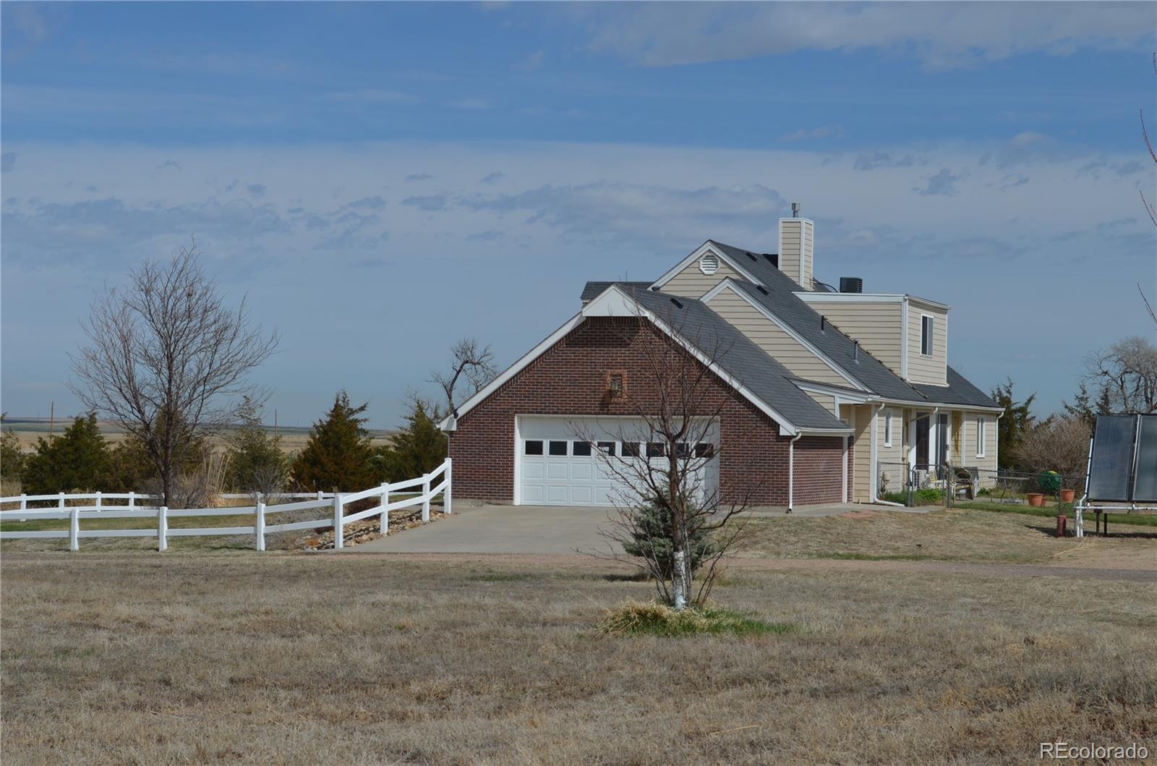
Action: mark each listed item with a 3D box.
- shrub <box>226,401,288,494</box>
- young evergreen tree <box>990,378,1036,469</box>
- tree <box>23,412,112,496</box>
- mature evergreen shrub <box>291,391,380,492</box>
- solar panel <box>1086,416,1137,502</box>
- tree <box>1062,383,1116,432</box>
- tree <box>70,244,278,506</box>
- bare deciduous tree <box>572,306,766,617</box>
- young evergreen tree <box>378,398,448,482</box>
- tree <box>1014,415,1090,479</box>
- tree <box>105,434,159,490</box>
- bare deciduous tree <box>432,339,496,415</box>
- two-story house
[{"bbox_3d":[-11.335,2.450,92.500,2.250,3.750,2.200,1,-1,-7],"label":"shrub"},{"bbox_3d":[14.175,1.804,86.000,1.850,3.900,1.800,1,-1,9],"label":"young evergreen tree"},{"bbox_3d":[-16.747,2.514,86.000,2.950,3.100,2.800,1,-1,-11],"label":"tree"},{"bbox_3d":[-9.894,2.687,107.000,3.500,4.800,3.400,1,-1,0],"label":"mature evergreen shrub"},{"bbox_3d":[12.798,1.809,63.000,1.130,2.360,0.120,0,-27,21],"label":"solar panel"},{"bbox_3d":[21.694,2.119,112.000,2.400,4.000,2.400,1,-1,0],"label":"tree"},{"bbox_3d":[-12.446,-0.209,81.000,6.300,8.150,6.000,1,-1,0],"label":"tree"},{"bbox_3d":[1.129,0.897,33.000,2.500,3.900,2.400,1,-1,0],"label":"bare deciduous tree"},{"bbox_3d":[-6.142,2.622,99.000,2.850,3.900,2.700,1,-1,-4],"label":"young evergreen tree"},{"bbox_3d":[14.324,2.201,79.000,2.500,2.400,2.400,1,-1,10],"label":"tree"},{"bbox_3d":[-17.642,3.505,104.000,2.200,3.000,2.200,1,-1,0],"label":"tree"},{"bbox_3d":[-4.745,1.740,110.000,4.300,7.400,4.000,1,-1,-2],"label":"bare deciduous tree"},{"bbox_3d":[4.468,-0.837,71.926,10.500,7.900,24.600,1,-1,18],"label":"two-story house"}]

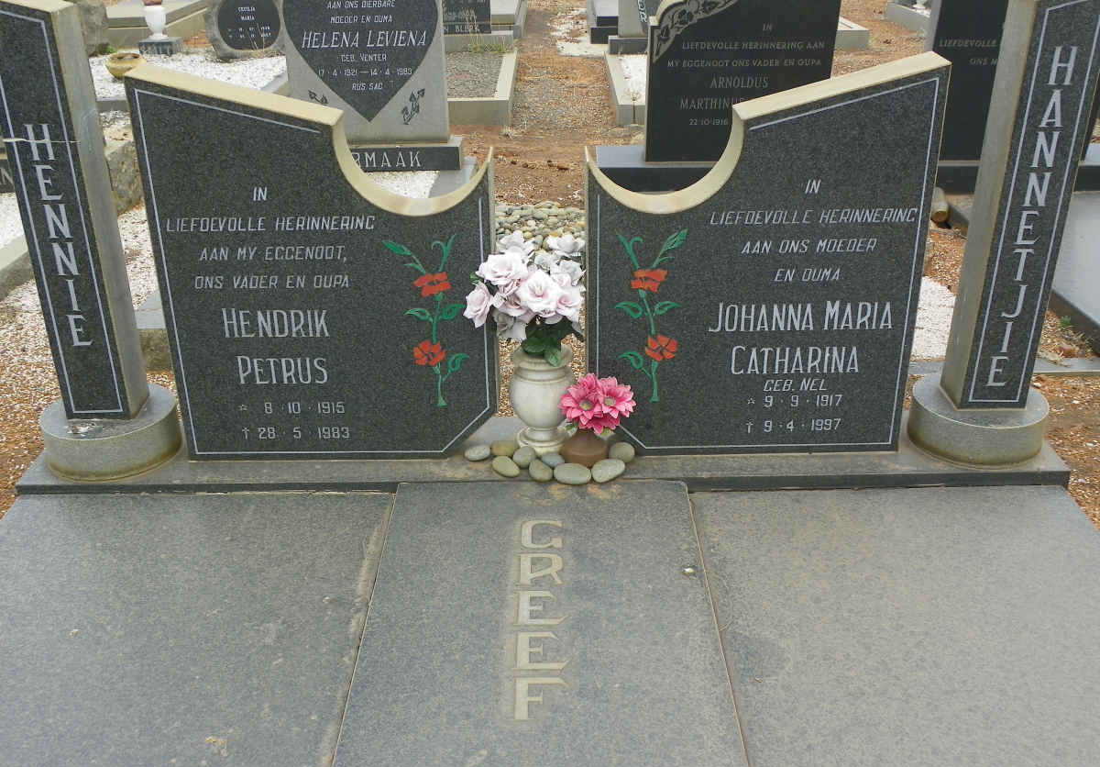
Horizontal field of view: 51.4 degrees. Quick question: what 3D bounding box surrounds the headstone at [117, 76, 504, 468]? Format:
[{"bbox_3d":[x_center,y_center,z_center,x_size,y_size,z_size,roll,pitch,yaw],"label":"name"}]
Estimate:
[{"bbox_3d":[-0.416,-0.212,2.166,0.620,0.756,0.103,-1,26,0],"label":"headstone"}]

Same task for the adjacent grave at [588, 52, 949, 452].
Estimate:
[{"bbox_3d":[0.380,-0.222,2.162,0.620,0.756,0.103,-1,26,0],"label":"adjacent grave"}]

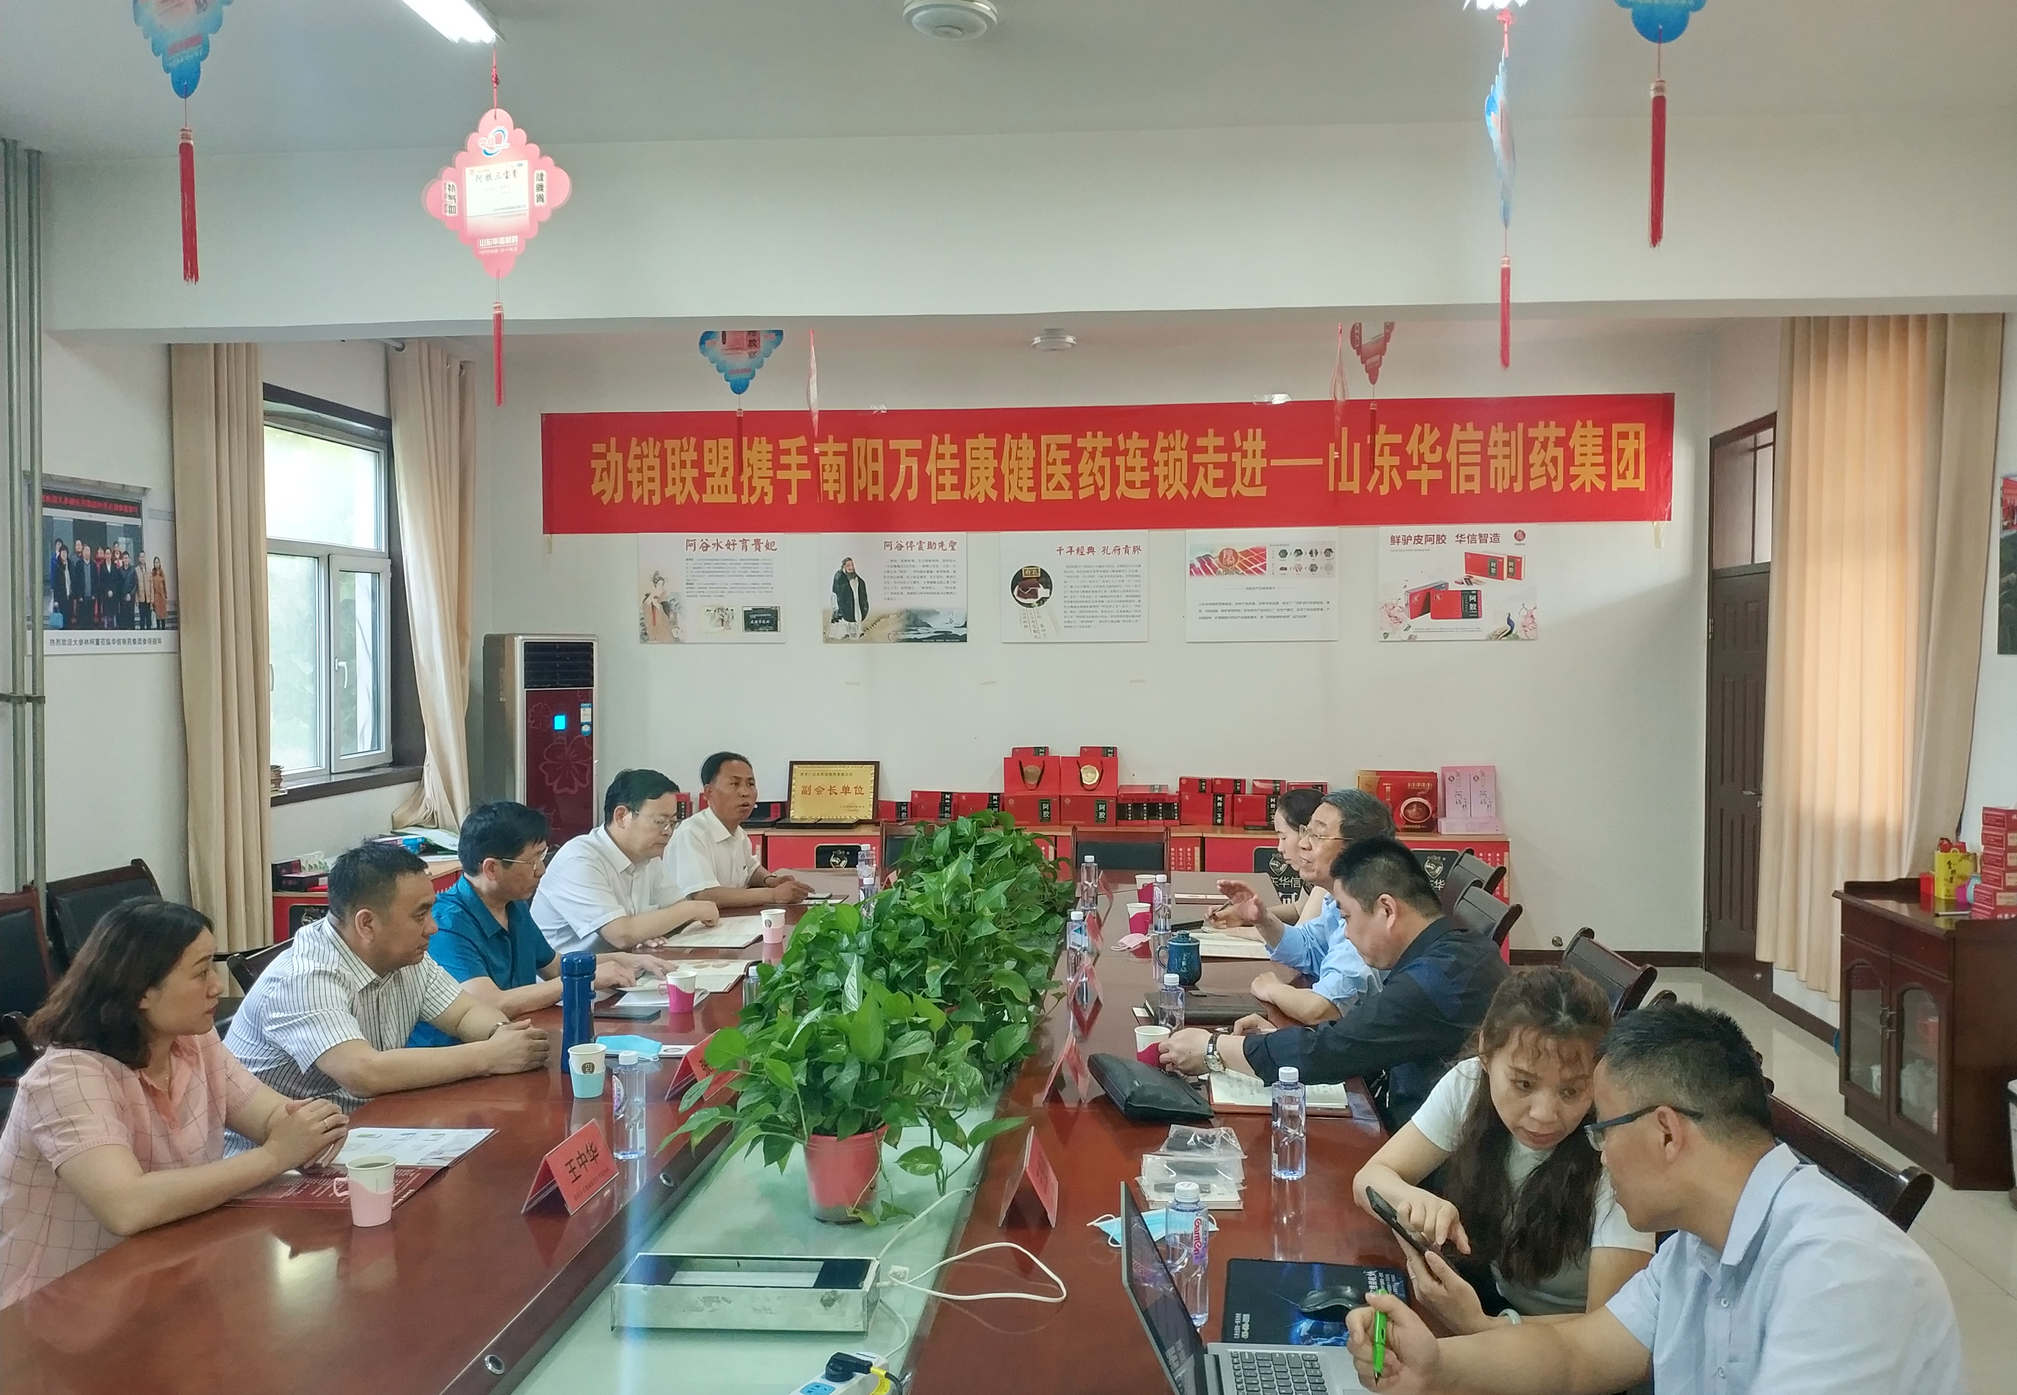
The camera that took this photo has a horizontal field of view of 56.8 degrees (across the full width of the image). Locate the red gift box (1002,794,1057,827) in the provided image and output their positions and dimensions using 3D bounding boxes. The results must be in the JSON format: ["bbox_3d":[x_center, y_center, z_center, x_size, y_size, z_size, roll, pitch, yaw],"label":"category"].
[{"bbox_3d":[0.127,0.595,9.875,0.290,0.160,0.090,0,1,5],"label":"red gift box"}]

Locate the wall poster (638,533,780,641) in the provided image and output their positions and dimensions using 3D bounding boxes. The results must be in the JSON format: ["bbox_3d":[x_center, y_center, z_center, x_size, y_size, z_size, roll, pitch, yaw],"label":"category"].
[{"bbox_3d":[-1.629,-0.592,10.195,0.812,0.605,0.015,0,1,5],"label":"wall poster"}]

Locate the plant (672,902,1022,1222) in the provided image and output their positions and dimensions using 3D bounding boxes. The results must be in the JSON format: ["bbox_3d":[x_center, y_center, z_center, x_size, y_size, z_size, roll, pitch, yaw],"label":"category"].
[{"bbox_3d":[-0.271,0.599,3.098,0.550,0.487,0.470,0,2,5],"label":"plant"}]

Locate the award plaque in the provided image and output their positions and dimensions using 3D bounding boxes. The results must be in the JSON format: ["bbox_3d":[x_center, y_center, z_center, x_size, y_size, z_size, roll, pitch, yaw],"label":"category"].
[{"bbox_3d":[-0.910,0.500,9.790,0.477,0.331,0.025,0,-6,5],"label":"award plaque"}]

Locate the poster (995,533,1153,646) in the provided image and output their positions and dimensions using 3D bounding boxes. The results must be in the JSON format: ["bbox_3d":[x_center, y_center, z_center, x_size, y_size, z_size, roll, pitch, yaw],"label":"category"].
[{"bbox_3d":[0.358,-0.593,10.017,0.790,0.605,0.015,0,1,5],"label":"poster"}]

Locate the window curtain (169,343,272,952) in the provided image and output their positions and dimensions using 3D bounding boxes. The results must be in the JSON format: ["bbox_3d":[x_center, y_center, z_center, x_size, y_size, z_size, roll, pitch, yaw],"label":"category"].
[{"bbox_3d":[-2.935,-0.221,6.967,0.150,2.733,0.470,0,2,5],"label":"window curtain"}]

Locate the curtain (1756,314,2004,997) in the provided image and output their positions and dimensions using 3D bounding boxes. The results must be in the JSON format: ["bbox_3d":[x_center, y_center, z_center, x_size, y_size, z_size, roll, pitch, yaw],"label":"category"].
[{"bbox_3d":[3.299,-0.242,7.266,0.180,2.900,2.420,0,1,5],"label":"curtain"}]

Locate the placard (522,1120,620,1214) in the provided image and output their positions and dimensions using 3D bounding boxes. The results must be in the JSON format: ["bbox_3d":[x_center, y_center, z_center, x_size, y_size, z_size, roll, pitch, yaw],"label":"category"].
[{"bbox_3d":[-0.702,0.752,3.006,0.085,0.095,0.220,0,2,7],"label":"placard"}]

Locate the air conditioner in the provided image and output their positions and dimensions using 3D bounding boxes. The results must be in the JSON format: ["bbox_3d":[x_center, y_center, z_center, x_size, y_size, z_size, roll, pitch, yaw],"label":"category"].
[{"bbox_3d":[-2.396,0.532,9.614,0.470,1.720,0.330,-2,2,-44],"label":"air conditioner"}]

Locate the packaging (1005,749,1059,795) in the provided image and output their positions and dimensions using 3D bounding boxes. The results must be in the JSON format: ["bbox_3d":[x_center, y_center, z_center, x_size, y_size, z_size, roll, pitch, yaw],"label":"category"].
[{"bbox_3d":[0.125,0.384,9.682,0.289,0.244,0.120,0,2,5],"label":"packaging"}]

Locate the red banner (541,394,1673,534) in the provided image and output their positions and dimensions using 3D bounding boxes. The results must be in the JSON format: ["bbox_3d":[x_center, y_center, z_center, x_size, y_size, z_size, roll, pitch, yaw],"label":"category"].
[{"bbox_3d":[0.443,-1.198,9.695,5.863,0.649,0.012,0,2,5],"label":"red banner"}]

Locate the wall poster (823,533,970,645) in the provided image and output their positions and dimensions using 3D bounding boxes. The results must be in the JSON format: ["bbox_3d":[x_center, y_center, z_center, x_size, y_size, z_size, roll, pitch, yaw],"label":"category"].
[{"bbox_3d":[-0.598,-0.575,9.819,0.778,0.582,0.012,0,2,5],"label":"wall poster"}]

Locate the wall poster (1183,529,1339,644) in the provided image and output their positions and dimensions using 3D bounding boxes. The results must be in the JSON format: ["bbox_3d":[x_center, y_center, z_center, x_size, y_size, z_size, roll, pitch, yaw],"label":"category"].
[{"bbox_3d":[1.349,-0.590,9.928,0.806,0.611,0.015,0,1,5],"label":"wall poster"}]

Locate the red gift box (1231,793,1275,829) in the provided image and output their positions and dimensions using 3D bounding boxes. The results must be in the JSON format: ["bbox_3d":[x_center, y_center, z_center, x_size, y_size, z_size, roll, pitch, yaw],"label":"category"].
[{"bbox_3d":[1.321,0.588,9.768,0.280,0.165,0.090,0,1,5],"label":"red gift box"}]

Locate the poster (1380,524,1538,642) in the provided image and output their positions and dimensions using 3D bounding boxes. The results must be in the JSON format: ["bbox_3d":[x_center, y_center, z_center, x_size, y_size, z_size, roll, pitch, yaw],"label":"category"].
[{"bbox_3d":[2.306,-0.586,9.567,0.798,0.597,0.012,0,2,5],"label":"poster"}]

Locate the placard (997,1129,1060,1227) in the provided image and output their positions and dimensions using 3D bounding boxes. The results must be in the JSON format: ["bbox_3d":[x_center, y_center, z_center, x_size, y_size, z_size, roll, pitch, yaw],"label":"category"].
[{"bbox_3d":[0.037,0.797,3.111,0.088,0.097,0.250,0,1,5],"label":"placard"}]

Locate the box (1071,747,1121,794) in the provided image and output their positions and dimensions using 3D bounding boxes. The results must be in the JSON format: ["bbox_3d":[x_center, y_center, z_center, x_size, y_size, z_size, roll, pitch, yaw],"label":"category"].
[{"bbox_3d":[0.435,0.379,9.655,0.284,0.252,0.120,0,2,5],"label":"box"}]

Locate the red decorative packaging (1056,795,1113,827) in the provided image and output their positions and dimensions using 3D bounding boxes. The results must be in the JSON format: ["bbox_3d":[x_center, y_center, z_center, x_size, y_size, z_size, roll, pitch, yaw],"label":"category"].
[{"bbox_3d":[0.422,0.594,9.848,0.290,0.160,0.090,0,1,5],"label":"red decorative packaging"}]

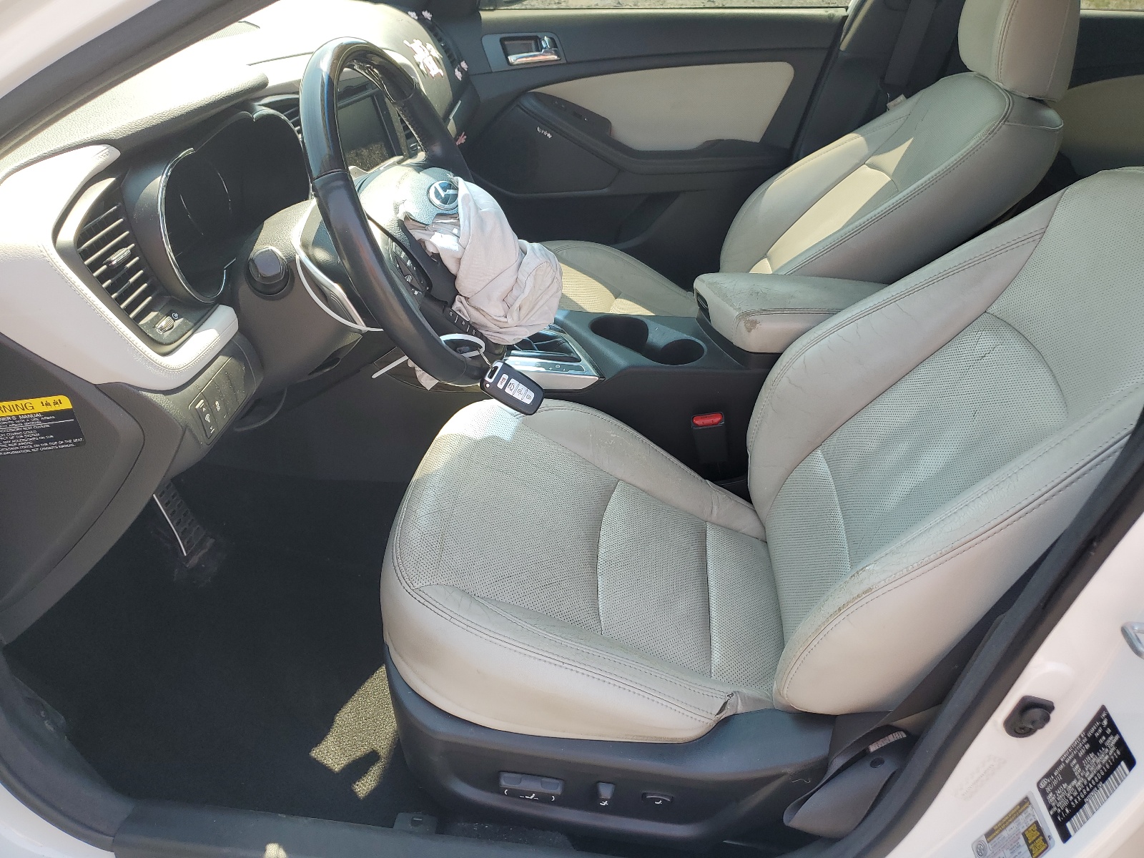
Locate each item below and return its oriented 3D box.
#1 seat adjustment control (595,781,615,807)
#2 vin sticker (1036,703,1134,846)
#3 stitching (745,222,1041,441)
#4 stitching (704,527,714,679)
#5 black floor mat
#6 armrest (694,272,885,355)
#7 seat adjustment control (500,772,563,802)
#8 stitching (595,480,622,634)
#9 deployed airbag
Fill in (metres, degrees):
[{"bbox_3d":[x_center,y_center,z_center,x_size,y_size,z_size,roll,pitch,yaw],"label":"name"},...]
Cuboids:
[{"bbox_3d":[0.037,0.408,0.961,0.022,0.027,0.017,4,31,5],"label":"seat adjustment control"},{"bbox_3d":[0.392,0.265,0.658,0.003,0.100,0.052,13,32,-3],"label":"vin sticker"},{"bbox_3d":[0.386,-0.133,1.145,0.081,0.471,0.080,39,28,-16],"label":"stitching"},{"bbox_3d":[0.184,0.222,1.154,0.018,0.025,0.315,17,31,-3],"label":"stitching"},{"bbox_3d":[-0.525,0.287,1.260,0.690,0.100,0.520,7,31,3],"label":"black floor mat"},{"bbox_3d":[0.359,-0.180,1.302,0.330,0.075,0.180,4,31,5],"label":"armrest"},{"bbox_3d":[-0.046,0.405,0.969,0.072,0.025,0.020,4,31,5],"label":"seat adjustment control"},{"bbox_3d":[0.050,0.164,1.136,0.035,0.030,0.330,21,31,-6],"label":"stitching"},{"bbox_3d":[-0.093,-0.187,0.950,0.125,0.200,0.205,-15,28,16],"label":"deployed airbag"}]

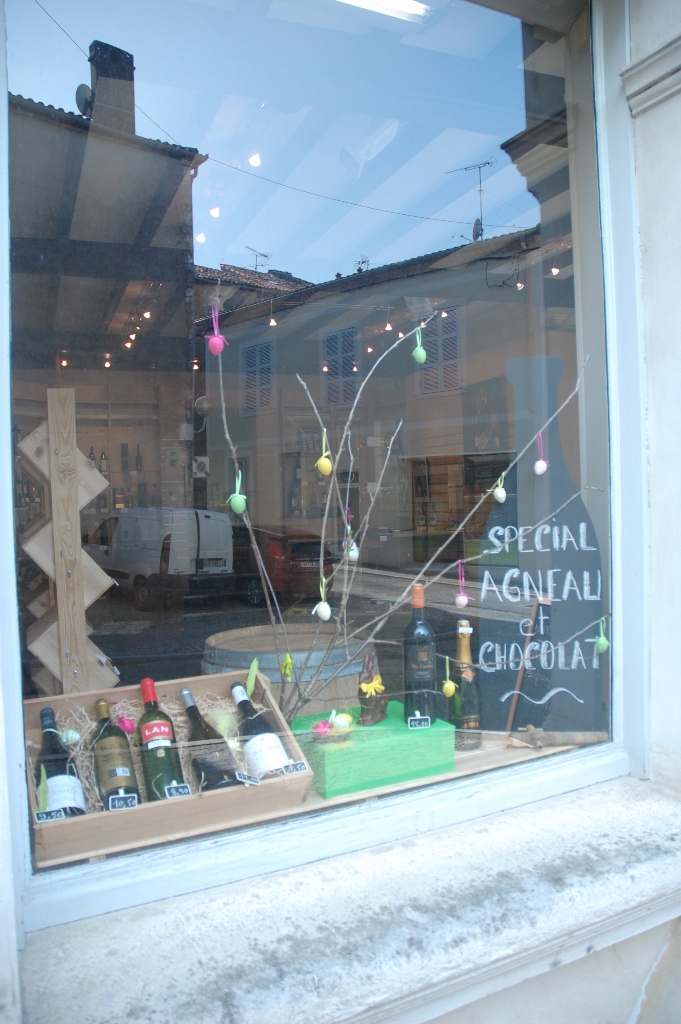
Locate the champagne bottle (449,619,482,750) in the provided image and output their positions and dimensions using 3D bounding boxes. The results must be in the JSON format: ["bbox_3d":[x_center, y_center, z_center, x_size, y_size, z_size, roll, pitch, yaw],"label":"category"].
[{"bbox_3d":[0.314,0.429,1.934,0.084,0.317,0.084,-1,1,0],"label":"champagne bottle"}]

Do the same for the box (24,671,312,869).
[{"bbox_3d":[-0.366,0.494,1.578,0.522,0.090,0.339,-2,27,-27],"label":"box"}]

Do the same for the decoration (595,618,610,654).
[{"bbox_3d":[0.663,0.314,1.940,0.039,0.090,0.034,-1,1,19],"label":"decoration"}]

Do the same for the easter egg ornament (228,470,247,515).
[{"bbox_3d":[-0.222,-0.042,1.650,0.041,0.095,0.037,-1,1,-8],"label":"easter egg ornament"}]

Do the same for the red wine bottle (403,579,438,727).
[{"bbox_3d":[0.186,0.330,1.801,0.075,0.323,0.075,-1,1,-4],"label":"red wine bottle"}]

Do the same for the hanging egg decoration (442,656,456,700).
[{"bbox_3d":[0.268,0.405,1.880,0.034,0.100,0.034,-1,1,8],"label":"hanging egg decoration"}]

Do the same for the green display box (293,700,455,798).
[{"bbox_3d":[0.058,0.545,1.794,0.327,0.101,0.262,-2,1,-26],"label":"green display box"}]

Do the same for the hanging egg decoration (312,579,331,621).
[{"bbox_3d":[-0.045,0.206,1.800,0.041,0.097,0.036,-1,1,-1],"label":"hanging egg decoration"}]

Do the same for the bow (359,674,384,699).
[{"bbox_3d":[0.073,0.413,1.817,0.058,0.052,0.033,-1,1,-19],"label":"bow"}]

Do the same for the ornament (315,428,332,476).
[{"bbox_3d":[-0.038,-0.136,1.740,0.038,0.108,0.036,-1,1,-1],"label":"ornament"}]

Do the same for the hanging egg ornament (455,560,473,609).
[{"bbox_3d":[0.314,0.183,1.940,0.045,0.121,0.035,-1,1,9],"label":"hanging egg ornament"}]

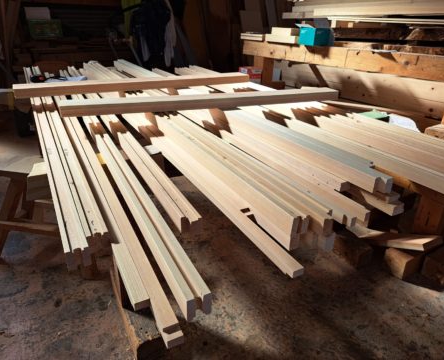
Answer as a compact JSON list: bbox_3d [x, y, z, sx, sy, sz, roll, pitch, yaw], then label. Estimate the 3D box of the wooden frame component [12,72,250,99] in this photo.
[{"bbox_3d":[-0.547,-0.723,2.496,1.755,0.053,0.153,-14,29,-30],"label":"wooden frame component"}]

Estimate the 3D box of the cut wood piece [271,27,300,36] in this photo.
[{"bbox_3d":[0.807,-1.857,4.167,0.150,0.105,0.330,-12,28,-28],"label":"cut wood piece"}]

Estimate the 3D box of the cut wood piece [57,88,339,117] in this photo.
[{"bbox_3d":[-0.029,-0.475,1.984,1.688,0.052,0.153,-8,26,-21],"label":"cut wood piece"}]

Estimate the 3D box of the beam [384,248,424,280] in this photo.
[{"bbox_3d":[0.878,0.393,1.610,0.122,0.100,0.120,-9,26,-22],"label":"beam"}]

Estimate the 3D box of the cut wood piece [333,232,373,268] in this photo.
[{"bbox_3d":[0.858,0.455,2.182,0.130,0.108,0.220,-14,30,-25],"label":"cut wood piece"}]

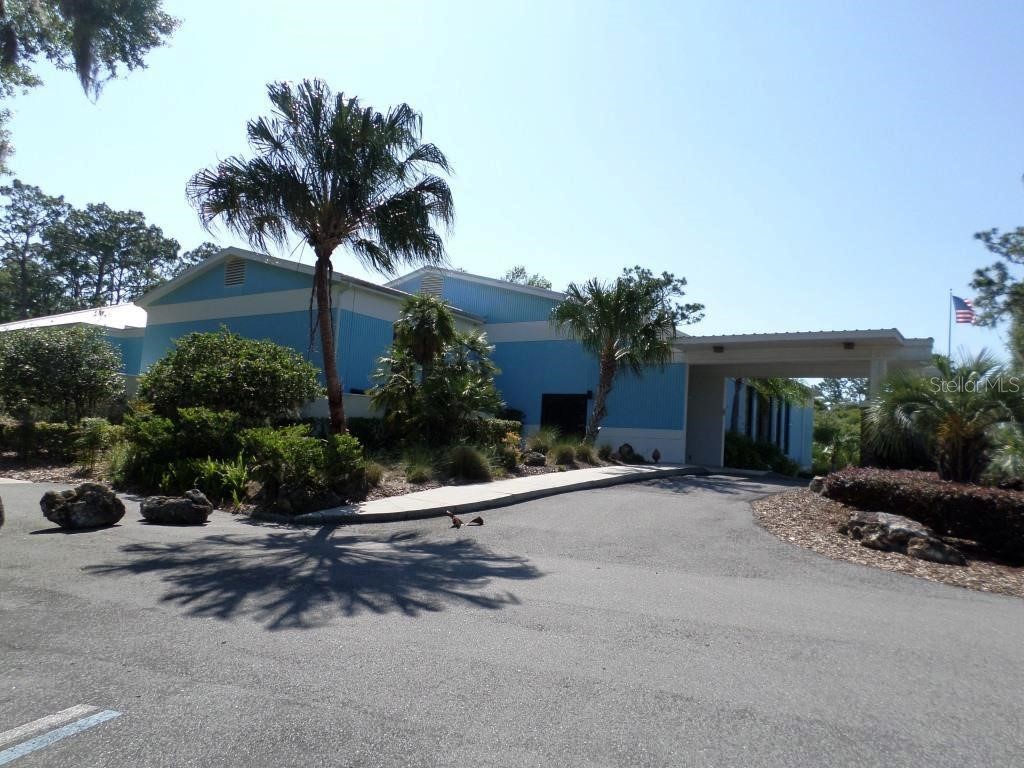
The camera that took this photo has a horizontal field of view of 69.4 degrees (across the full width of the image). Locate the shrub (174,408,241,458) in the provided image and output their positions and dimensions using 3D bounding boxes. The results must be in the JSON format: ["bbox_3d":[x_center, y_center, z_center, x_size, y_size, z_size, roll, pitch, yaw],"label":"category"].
[{"bbox_3d":[-6.423,1.086,15.600,1.420,1.300,1.300,6,-6,-22],"label":"shrub"}]

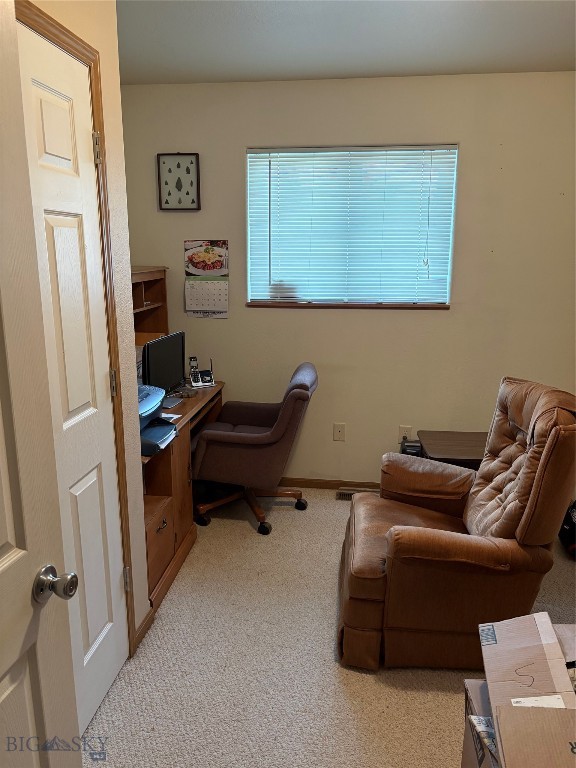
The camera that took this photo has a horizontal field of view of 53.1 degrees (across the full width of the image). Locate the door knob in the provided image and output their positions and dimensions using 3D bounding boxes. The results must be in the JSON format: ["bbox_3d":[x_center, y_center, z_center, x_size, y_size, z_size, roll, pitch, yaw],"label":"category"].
[{"bbox_3d":[-0.418,0.369,1.054,0.062,0.066,0.066,3,14,9],"label":"door knob"}]

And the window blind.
[{"bbox_3d":[0.353,-0.912,3.369,1.190,0.880,0.040,2,13,7],"label":"window blind"}]

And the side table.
[{"bbox_3d":[1.044,0.563,3.323,0.560,0.440,0.480,2,13,7],"label":"side table"}]

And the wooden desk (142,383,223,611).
[{"bbox_3d":[-0.785,0.472,3.094,0.610,0.700,1.340,2,13,7],"label":"wooden desk"}]

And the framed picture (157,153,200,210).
[{"bbox_3d":[-0.646,-1.194,3.414,0.256,0.322,0.020,2,13,7],"label":"framed picture"}]

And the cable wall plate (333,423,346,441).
[{"bbox_3d":[0.326,0.308,3.653,0.071,0.116,0.007,2,13,7],"label":"cable wall plate"}]

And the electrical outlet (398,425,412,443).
[{"bbox_3d":[0.736,0.320,3.603,0.071,0.116,0.009,2,13,7],"label":"electrical outlet"}]

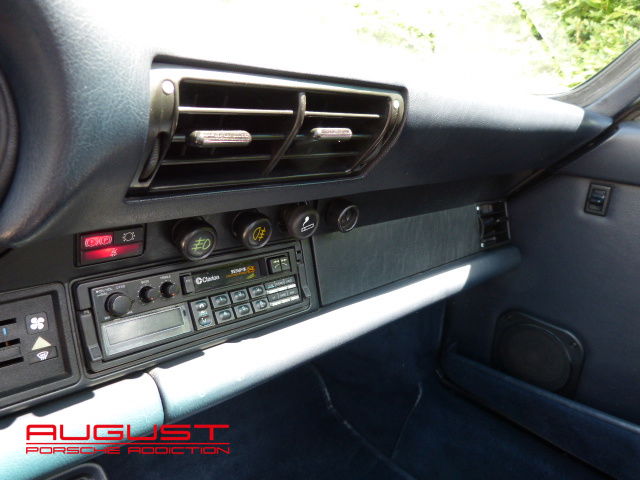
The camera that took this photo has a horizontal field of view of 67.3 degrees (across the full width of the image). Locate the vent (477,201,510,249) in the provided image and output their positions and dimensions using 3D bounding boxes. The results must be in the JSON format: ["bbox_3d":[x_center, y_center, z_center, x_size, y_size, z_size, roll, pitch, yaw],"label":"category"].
[{"bbox_3d":[0.227,-0.020,0.654,0.080,0.063,0.022,-11,10,-40],"label":"vent"}]

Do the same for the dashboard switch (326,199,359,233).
[{"bbox_3d":[0.020,-0.022,0.439,0.027,0.027,0.019,-11,31,-40],"label":"dashboard switch"}]

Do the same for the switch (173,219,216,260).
[{"bbox_3d":[-0.090,-0.001,0.345,0.027,0.027,0.019,-11,31,-40],"label":"switch"}]

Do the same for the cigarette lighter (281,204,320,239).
[{"bbox_3d":[-0.017,-0.017,0.405,0.027,0.027,0.019,-11,31,-40],"label":"cigarette lighter"}]

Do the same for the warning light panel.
[{"bbox_3d":[-0.137,0.002,0.316,0.043,0.024,0.010,-11,30,-40],"label":"warning light panel"}]

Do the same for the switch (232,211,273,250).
[{"bbox_3d":[-0.053,-0.008,0.376,0.027,0.027,0.019,-11,31,-40],"label":"switch"}]

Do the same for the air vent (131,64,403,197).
[{"bbox_3d":[-0.034,-0.083,0.351,0.211,0.088,0.036,-11,46,-40],"label":"air vent"}]

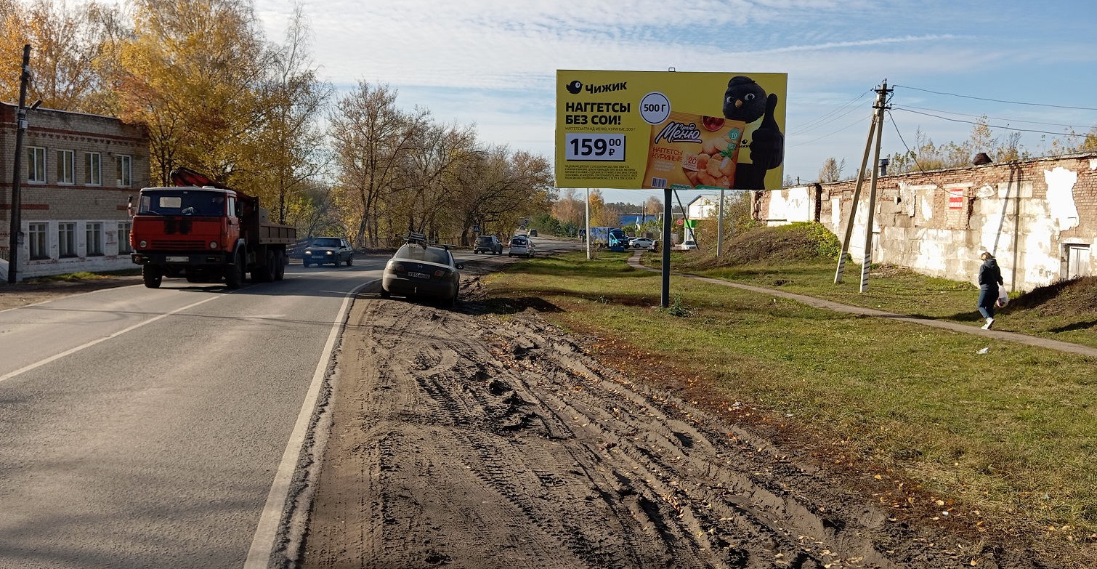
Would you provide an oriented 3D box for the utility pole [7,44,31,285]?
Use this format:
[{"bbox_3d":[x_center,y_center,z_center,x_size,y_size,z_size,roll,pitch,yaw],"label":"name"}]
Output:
[{"bbox_3d":[-17.275,-3.866,29.000,0.270,7.800,0.270,6,4,0],"label":"utility pole"}]

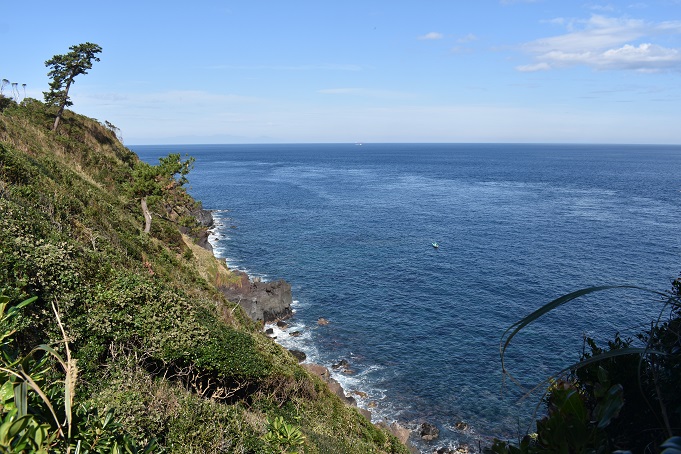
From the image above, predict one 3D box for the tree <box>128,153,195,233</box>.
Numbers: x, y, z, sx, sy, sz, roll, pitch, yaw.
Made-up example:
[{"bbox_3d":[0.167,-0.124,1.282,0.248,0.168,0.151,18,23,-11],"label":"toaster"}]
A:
[{"bbox_3d":[-12.620,-2.430,36.000,4.600,5.500,4.300,0,9,0],"label":"tree"}]

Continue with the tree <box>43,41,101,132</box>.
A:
[{"bbox_3d":[-24.140,-12.660,46.000,5.000,7.800,4.600,0,9,0],"label":"tree"}]

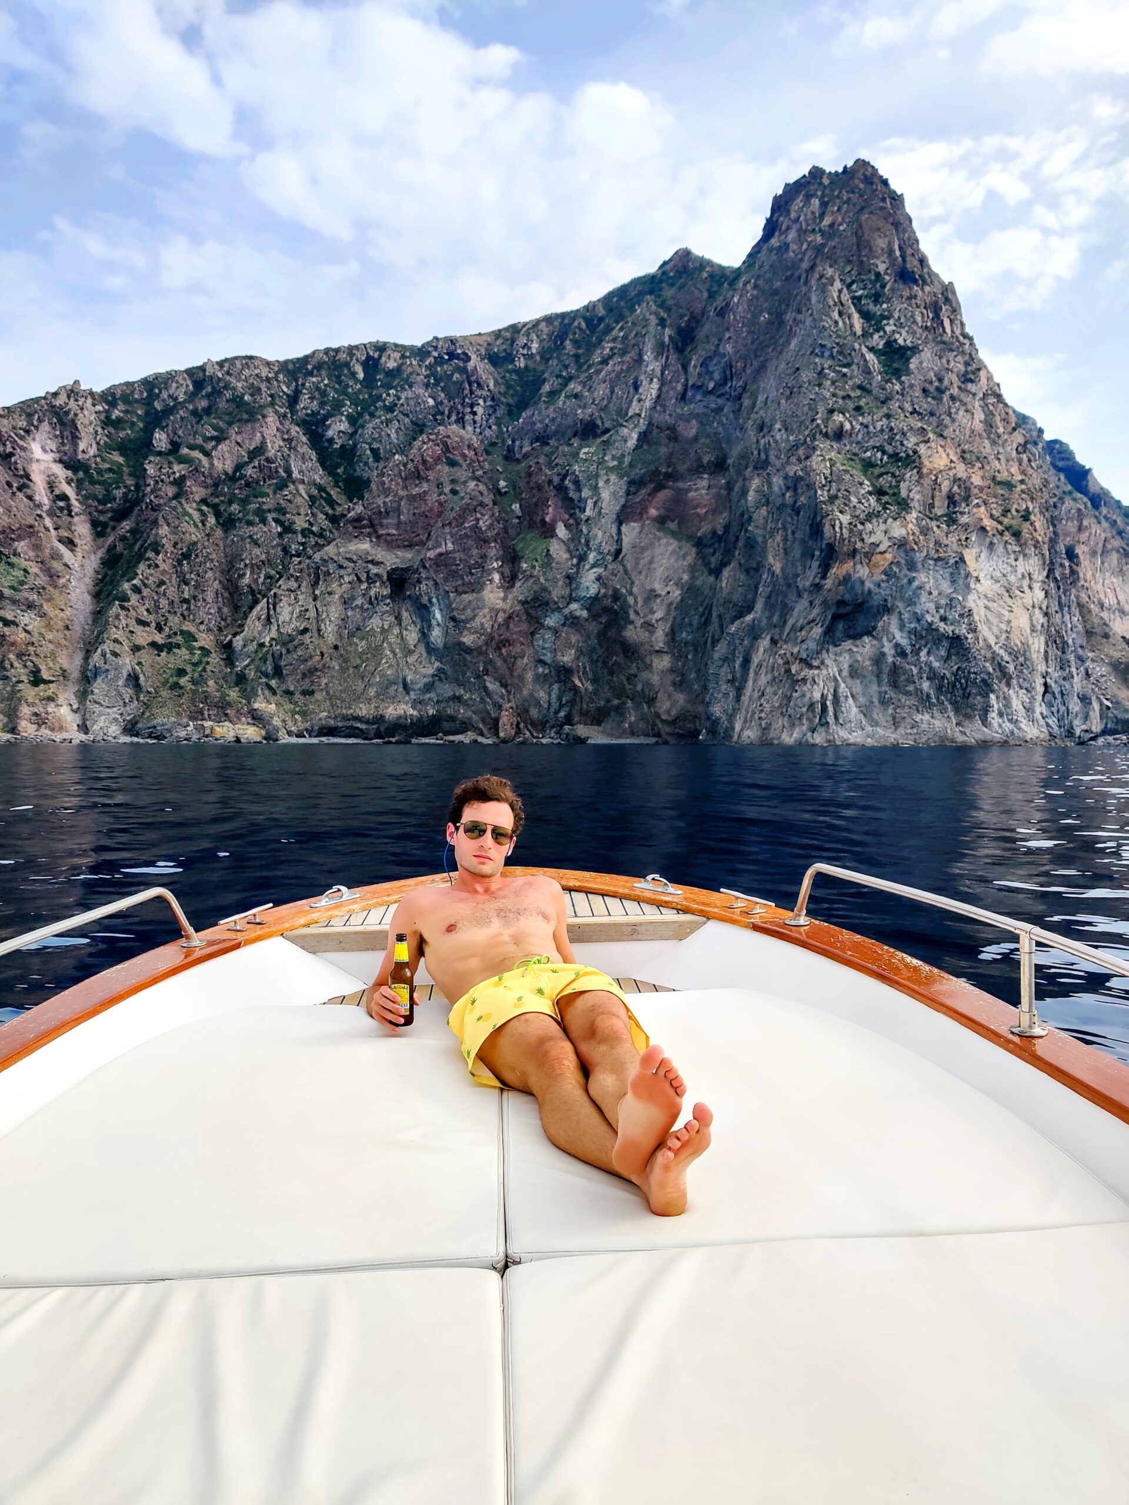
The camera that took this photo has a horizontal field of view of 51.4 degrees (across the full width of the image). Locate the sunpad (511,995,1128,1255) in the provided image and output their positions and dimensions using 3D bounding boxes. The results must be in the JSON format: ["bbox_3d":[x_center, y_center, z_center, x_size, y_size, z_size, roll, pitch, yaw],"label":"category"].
[{"bbox_3d":[0.398,0.788,2.619,1.060,0.110,1.420,-2,5,-3],"label":"sunpad"}]

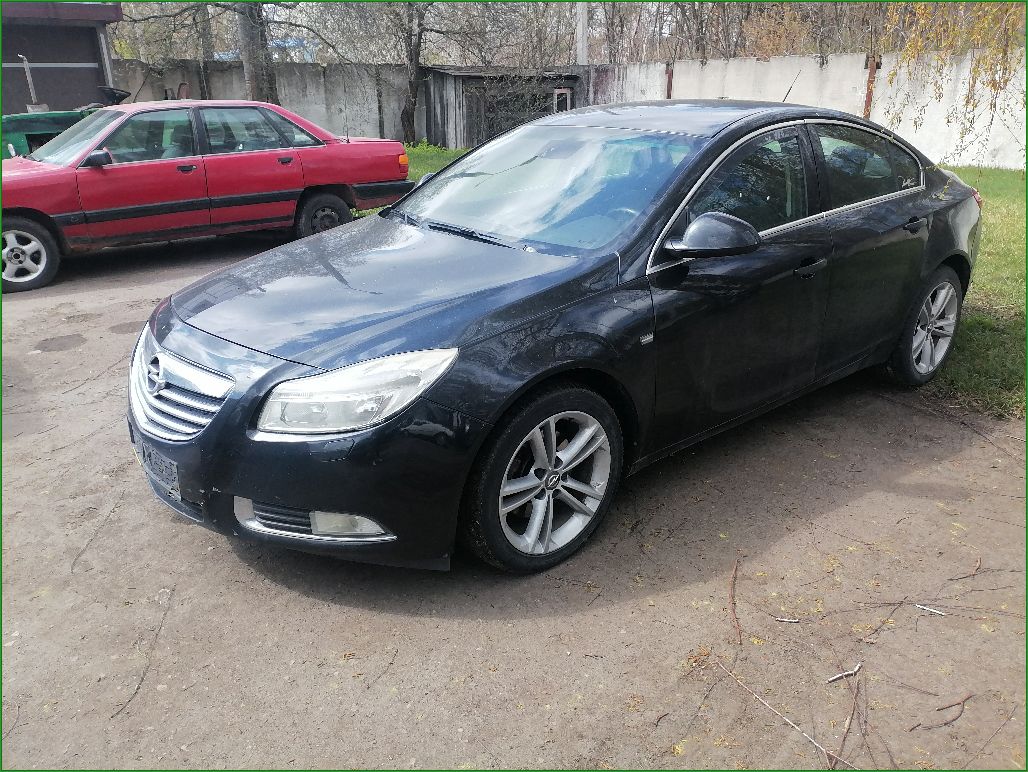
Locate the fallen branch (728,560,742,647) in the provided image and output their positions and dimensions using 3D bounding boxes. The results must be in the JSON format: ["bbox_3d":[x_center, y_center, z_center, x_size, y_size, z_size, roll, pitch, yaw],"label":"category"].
[{"bbox_3d":[0.719,0.686,2.504,0.037,0.016,0.472,4,21,14],"label":"fallen branch"}]

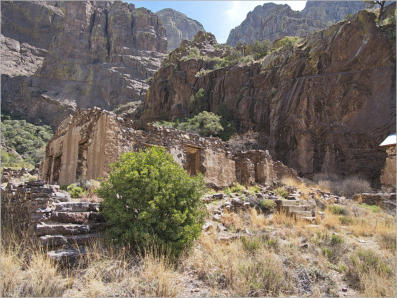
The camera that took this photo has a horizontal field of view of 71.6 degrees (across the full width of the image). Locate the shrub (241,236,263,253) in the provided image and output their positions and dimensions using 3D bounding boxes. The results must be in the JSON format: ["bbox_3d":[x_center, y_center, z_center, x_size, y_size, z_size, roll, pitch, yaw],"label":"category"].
[{"bbox_3d":[1.040,1.873,5.400,0.420,0.320,0.380,0,-4,0],"label":"shrub"}]

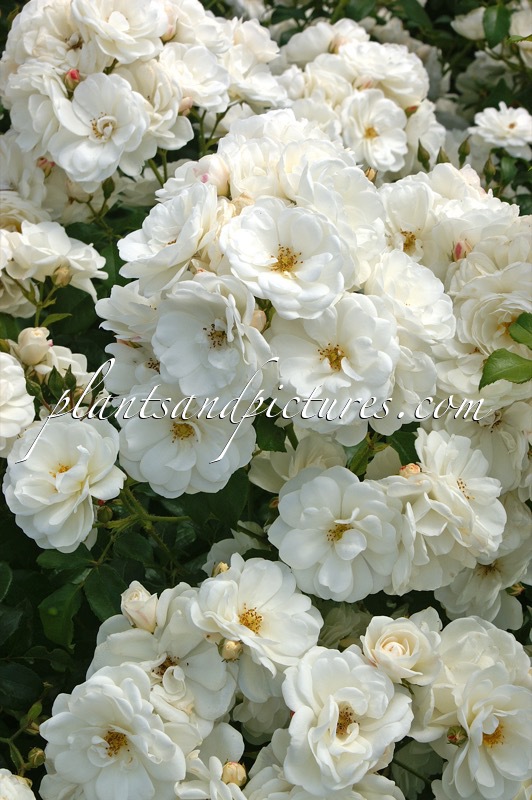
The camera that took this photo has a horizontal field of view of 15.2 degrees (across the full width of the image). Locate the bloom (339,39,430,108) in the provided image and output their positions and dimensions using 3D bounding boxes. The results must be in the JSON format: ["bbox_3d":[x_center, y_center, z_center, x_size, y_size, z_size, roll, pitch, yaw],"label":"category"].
[{"bbox_3d":[0.102,-0.276,1.700,0.076,0.050,0.062,-7,61,-14],"label":"bloom"}]

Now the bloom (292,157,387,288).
[{"bbox_3d":[0.040,-0.100,1.120,0.062,0.042,0.072,0,63,-24],"label":"bloom"}]

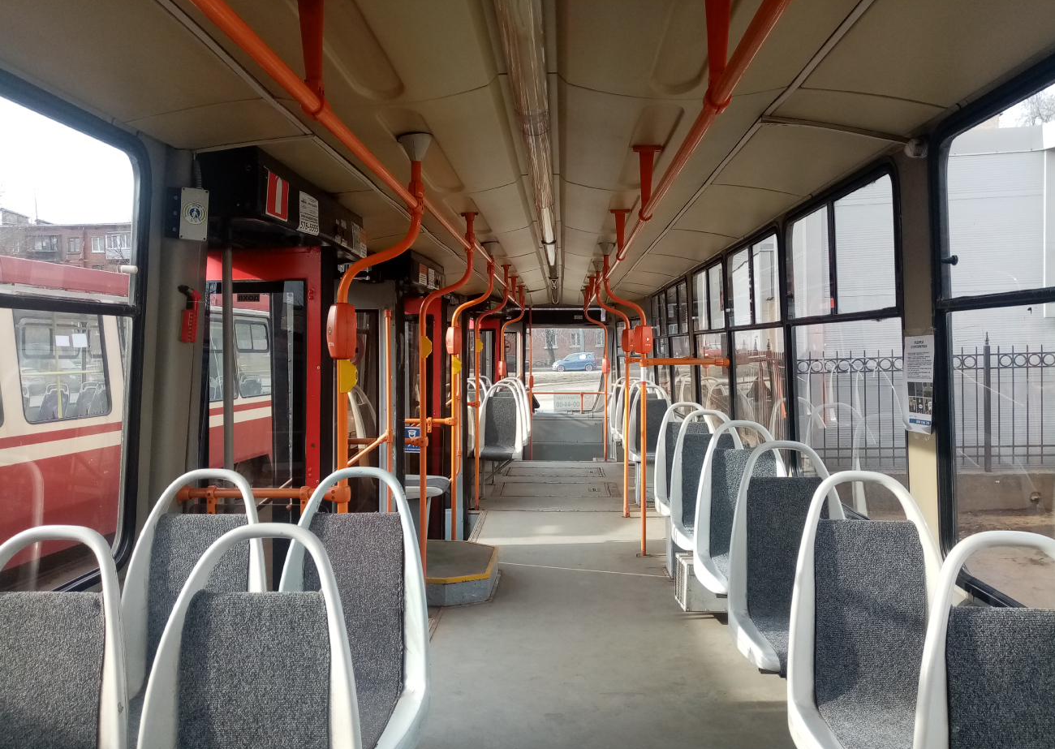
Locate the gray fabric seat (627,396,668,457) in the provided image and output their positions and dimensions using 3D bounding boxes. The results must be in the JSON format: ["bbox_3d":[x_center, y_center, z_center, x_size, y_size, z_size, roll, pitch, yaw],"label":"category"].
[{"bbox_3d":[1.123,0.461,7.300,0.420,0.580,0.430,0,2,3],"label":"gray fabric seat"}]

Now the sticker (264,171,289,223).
[{"bbox_3d":[-0.888,-0.629,2.820,0.010,0.150,0.180,0,2,6],"label":"sticker"}]

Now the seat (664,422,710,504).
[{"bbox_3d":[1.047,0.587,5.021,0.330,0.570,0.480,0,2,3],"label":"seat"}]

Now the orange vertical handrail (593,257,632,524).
[{"bbox_3d":[0.728,0.198,6.670,0.315,1.985,0.050,0,1,2],"label":"orange vertical handrail"}]

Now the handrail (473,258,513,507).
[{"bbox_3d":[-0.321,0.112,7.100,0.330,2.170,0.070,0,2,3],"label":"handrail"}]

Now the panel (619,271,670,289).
[{"bbox_3d":[1.230,-0.962,8.100,0.430,0.070,1.270,0,1,2],"label":"panel"}]

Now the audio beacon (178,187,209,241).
[{"bbox_3d":[-1.060,-0.506,2.523,0.080,0.160,0.050,2,2,-22],"label":"audio beacon"}]

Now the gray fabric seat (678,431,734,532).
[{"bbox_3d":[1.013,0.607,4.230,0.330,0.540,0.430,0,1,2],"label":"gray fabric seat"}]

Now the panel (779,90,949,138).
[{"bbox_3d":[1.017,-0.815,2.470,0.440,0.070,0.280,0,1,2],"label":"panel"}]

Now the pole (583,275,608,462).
[{"bbox_3d":[0.863,0.027,10.000,0.320,2.150,0.070,0,2,3],"label":"pole"}]

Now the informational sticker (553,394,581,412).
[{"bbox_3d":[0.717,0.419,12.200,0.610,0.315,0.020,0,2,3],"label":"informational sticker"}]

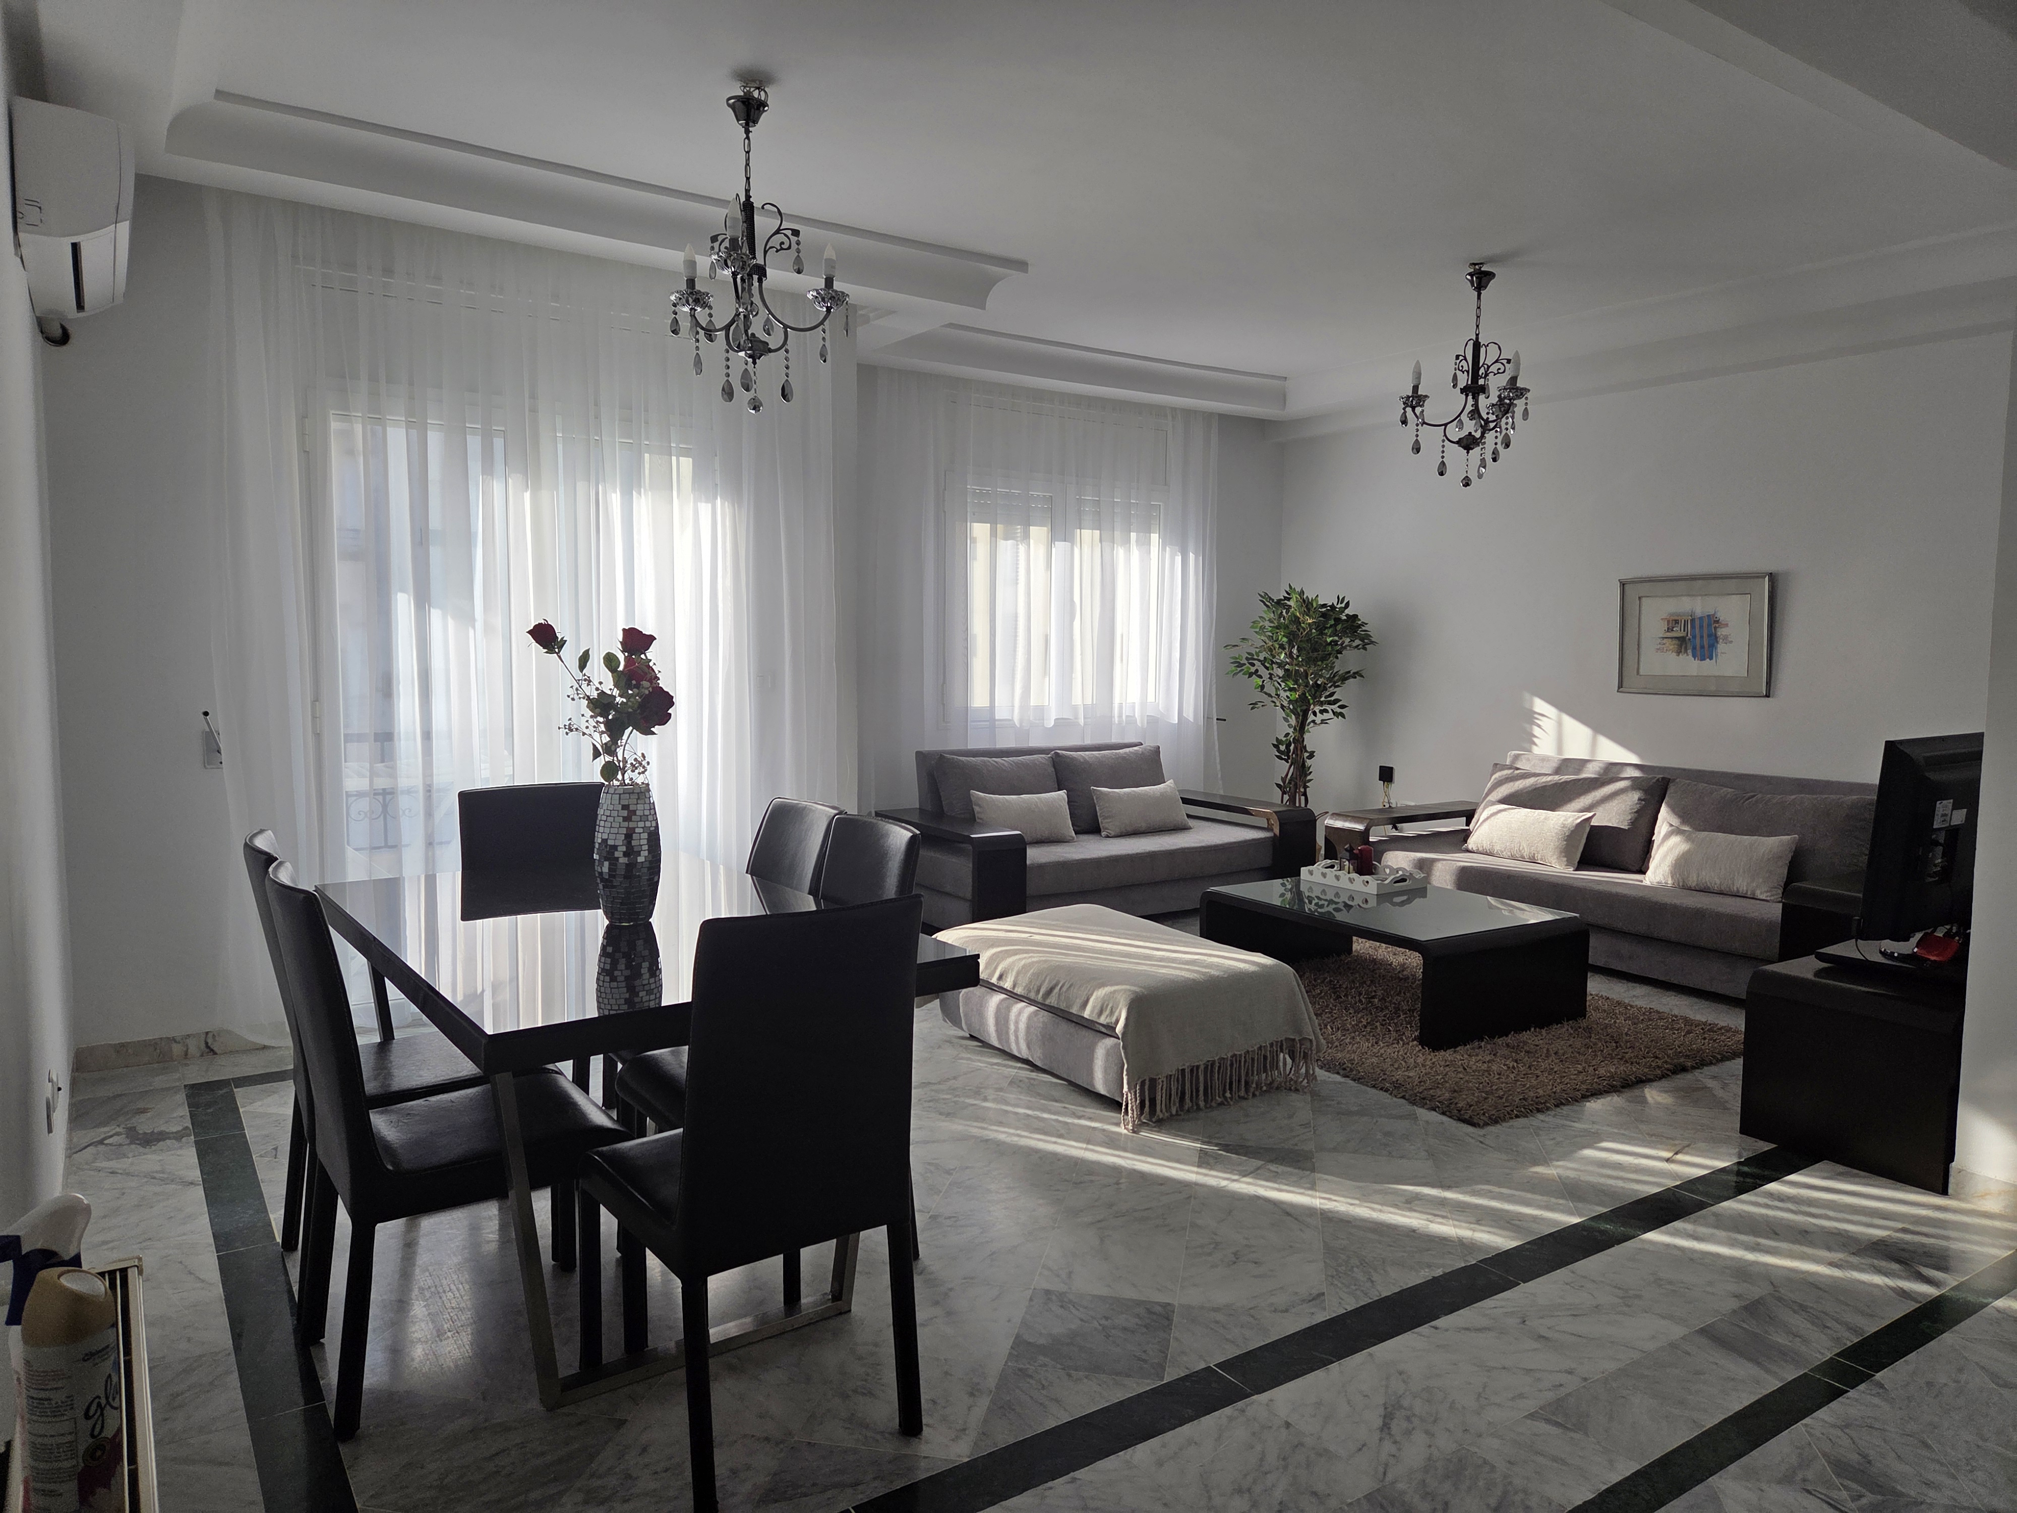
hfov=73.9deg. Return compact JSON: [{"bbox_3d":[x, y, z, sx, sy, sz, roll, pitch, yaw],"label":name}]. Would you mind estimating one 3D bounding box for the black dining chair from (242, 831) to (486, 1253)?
[{"bbox_3d":[-1.362,0.659,3.037,0.603,0.997,0.445,-2,6,-34],"label":"black dining chair"}]

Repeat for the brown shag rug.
[{"bbox_3d":[1.452,0.986,5.438,1.614,0.034,2.296,-2,6,-34],"label":"brown shag rug"}]

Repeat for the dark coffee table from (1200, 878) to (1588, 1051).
[{"bbox_3d":[1.445,0.749,5.156,0.844,0.394,1.135,-2,6,-33],"label":"dark coffee table"}]

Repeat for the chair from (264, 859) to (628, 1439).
[{"bbox_3d":[-1.096,0.697,2.647,0.603,0.997,0.445,-2,6,-34],"label":"chair"}]

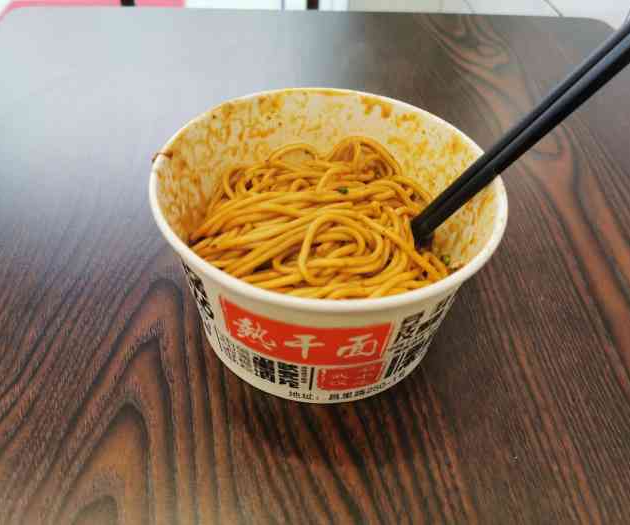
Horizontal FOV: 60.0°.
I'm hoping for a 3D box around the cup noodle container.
[{"bbox_3d":[0.004,-0.008,0.261,0.147,0.081,0.144,2,46,-2],"label":"cup noodle container"}]

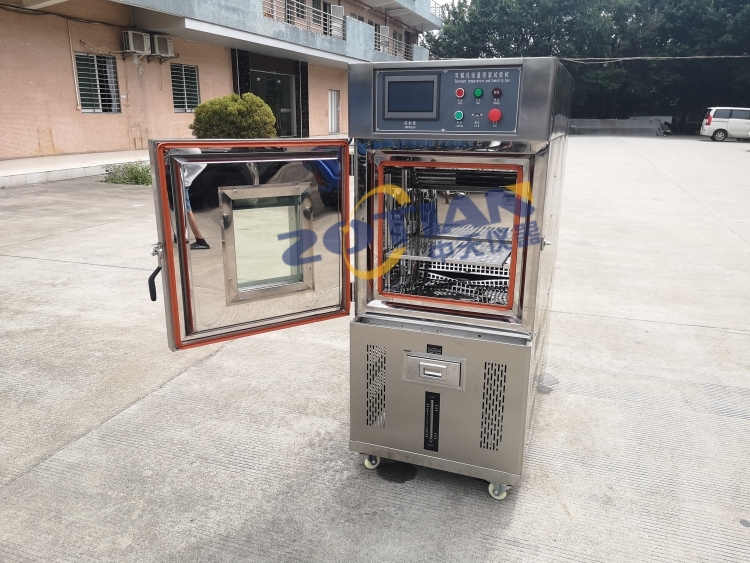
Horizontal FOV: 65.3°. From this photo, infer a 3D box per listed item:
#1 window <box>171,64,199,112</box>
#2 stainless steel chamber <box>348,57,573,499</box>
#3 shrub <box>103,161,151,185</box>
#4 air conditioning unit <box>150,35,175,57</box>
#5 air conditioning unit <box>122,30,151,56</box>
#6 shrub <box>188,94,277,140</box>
[{"bbox_3d":[-6.416,-6.540,19.906,0.100,1.550,1.490,6,17,18],"label":"window"},{"bbox_3d":[0.402,-0.075,2.490,0.650,1.534,1.073,6,17,20],"label":"stainless steel chamber"},{"bbox_3d":[-4.486,-2.165,11.547,1.450,0.400,1.100,6,17,18],"label":"shrub"},{"bbox_3d":[-6.591,-7.267,18.117,0.280,0.545,0.780,6,17,18],"label":"air conditioning unit"},{"bbox_3d":[-6.948,-6.971,17.142,0.280,0.545,0.790,6,17,18],"label":"air conditioning unit"},{"bbox_3d":[-3.525,-3.800,14.697,2.050,1.750,2.050,6,17,18],"label":"shrub"}]

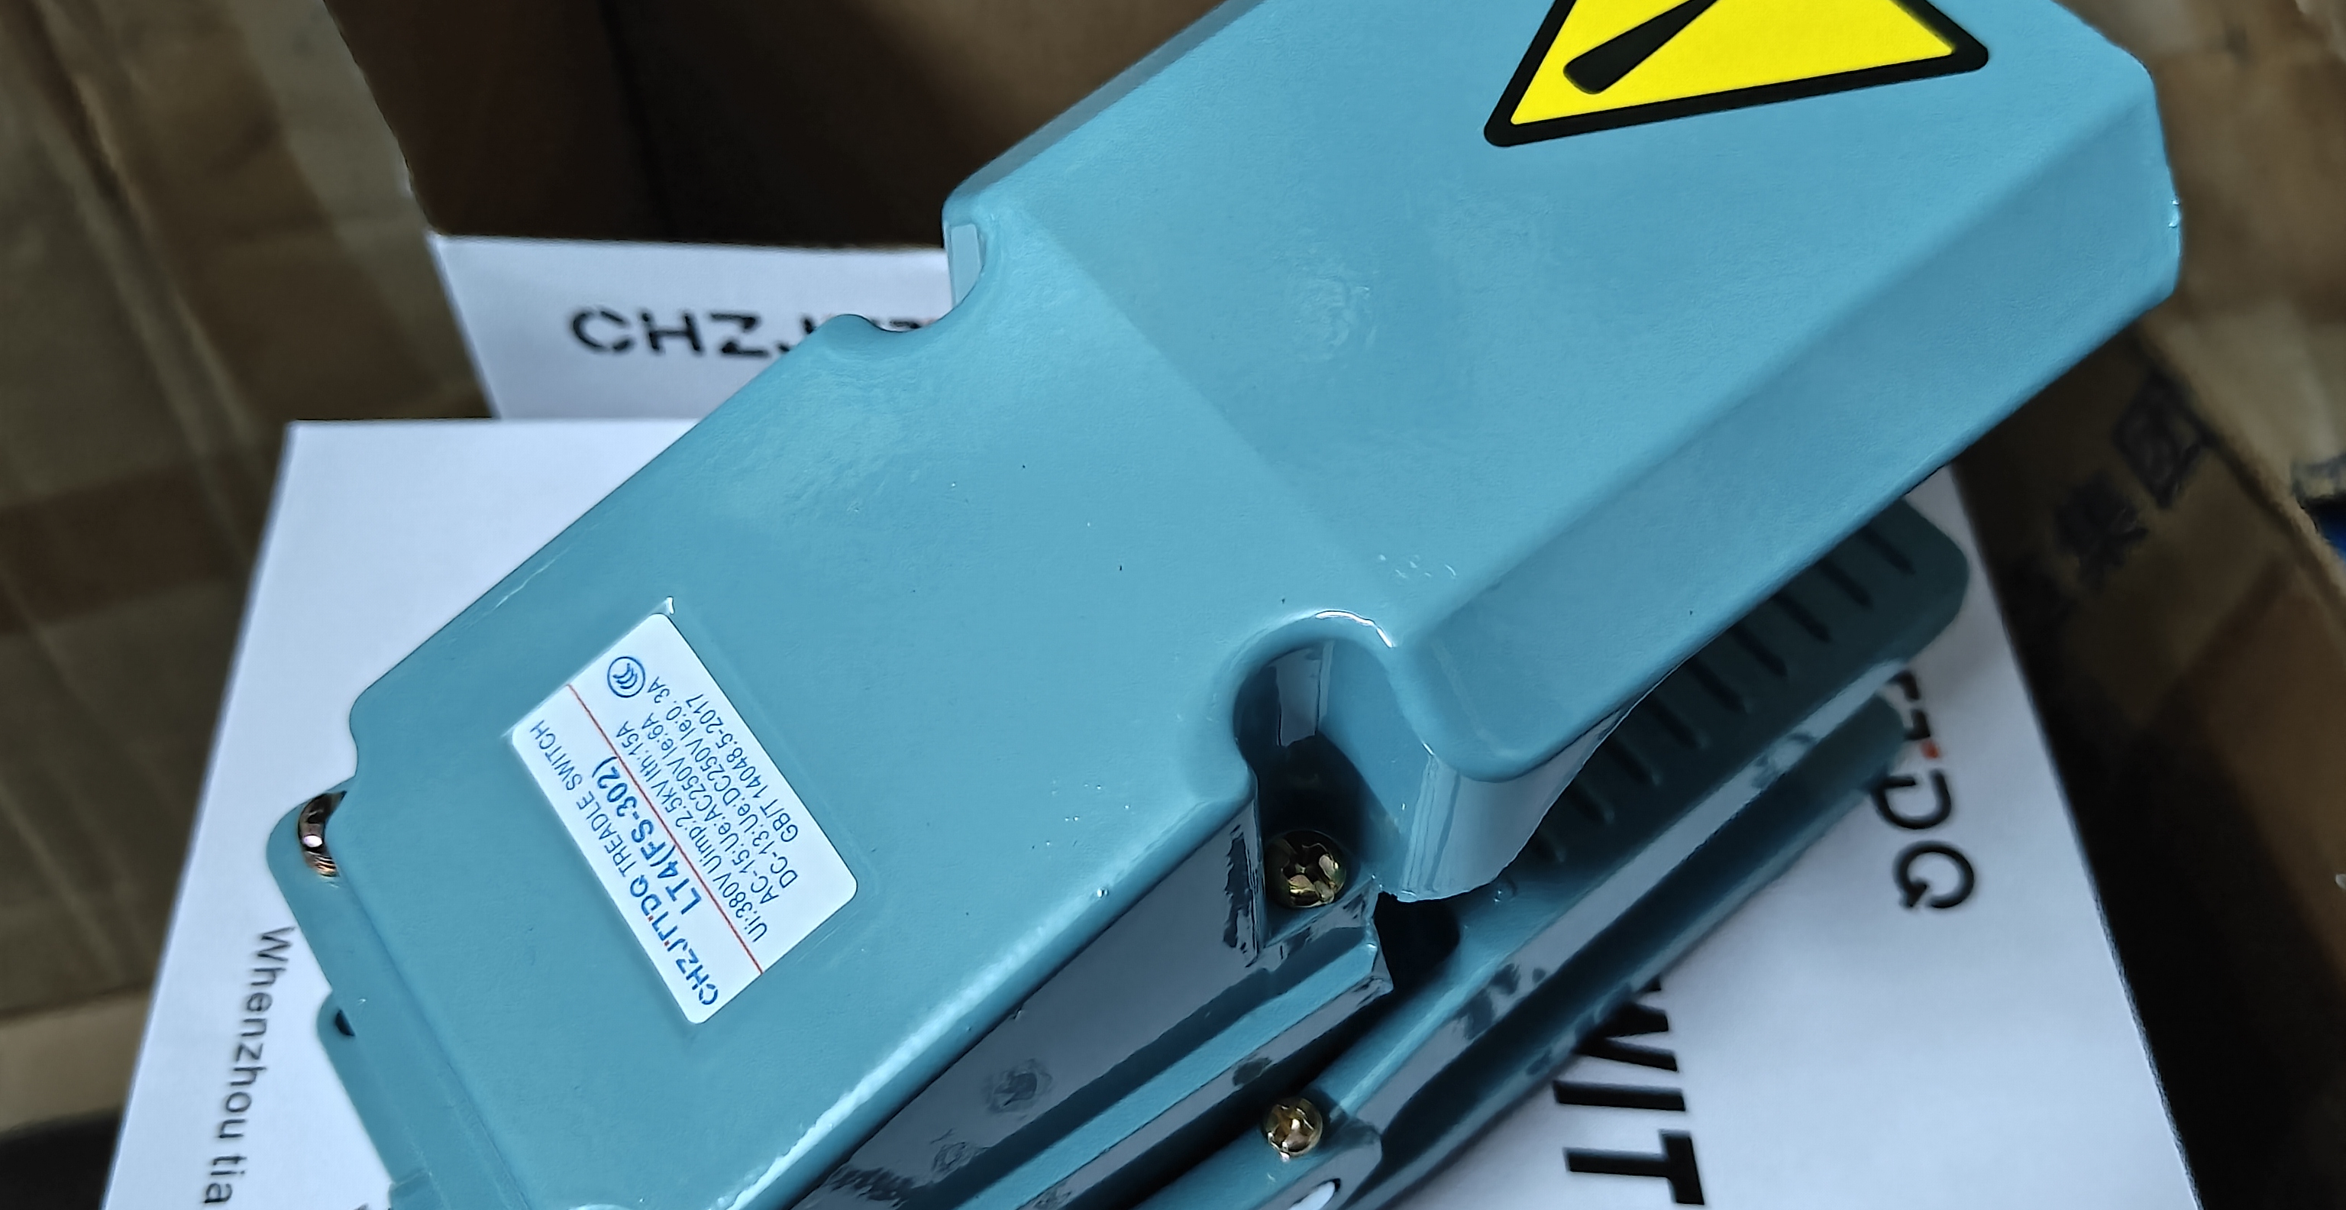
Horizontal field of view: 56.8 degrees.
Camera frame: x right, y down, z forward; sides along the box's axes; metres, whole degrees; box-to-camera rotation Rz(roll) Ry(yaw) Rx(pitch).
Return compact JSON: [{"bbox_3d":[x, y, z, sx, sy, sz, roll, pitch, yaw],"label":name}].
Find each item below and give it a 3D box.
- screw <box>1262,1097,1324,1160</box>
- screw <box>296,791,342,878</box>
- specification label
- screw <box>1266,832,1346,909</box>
[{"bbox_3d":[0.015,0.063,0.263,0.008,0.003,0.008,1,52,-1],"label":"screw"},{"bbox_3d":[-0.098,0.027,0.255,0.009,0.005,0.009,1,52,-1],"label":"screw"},{"bbox_3d":[-0.052,0.021,0.227,0.021,0.001,0.043,-40,61,-4],"label":"specification label"},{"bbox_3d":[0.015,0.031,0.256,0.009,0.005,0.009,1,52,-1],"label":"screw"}]

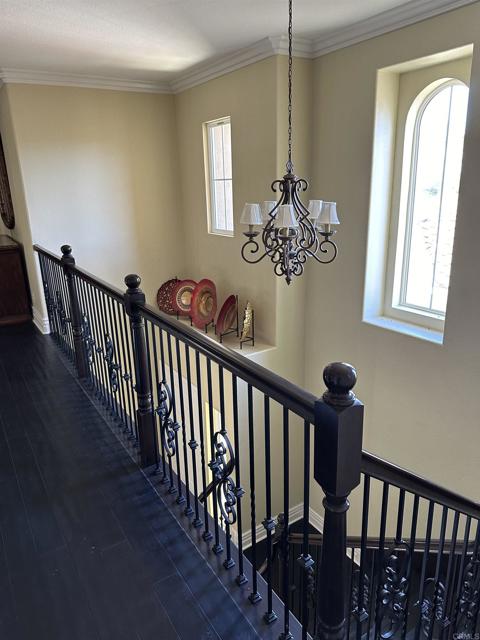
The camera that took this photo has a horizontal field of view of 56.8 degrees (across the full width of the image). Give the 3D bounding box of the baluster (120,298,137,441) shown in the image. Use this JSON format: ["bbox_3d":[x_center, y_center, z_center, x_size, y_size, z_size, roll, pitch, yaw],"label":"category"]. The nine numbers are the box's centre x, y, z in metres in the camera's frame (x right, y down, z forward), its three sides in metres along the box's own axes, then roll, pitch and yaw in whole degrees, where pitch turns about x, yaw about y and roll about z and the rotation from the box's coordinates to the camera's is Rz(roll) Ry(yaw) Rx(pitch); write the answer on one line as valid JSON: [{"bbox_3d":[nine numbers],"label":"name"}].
[{"bbox_3d":[-0.737,0.349,2.884,0.037,0.962,0.037,-11,19,-30],"label":"baluster"}]

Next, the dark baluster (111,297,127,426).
[{"bbox_3d":[-0.820,0.329,3.048,0.038,0.974,0.038,-11,19,-30],"label":"dark baluster"}]

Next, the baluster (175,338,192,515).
[{"bbox_3d":[-0.278,0.558,2.211,0.038,0.974,0.038,-11,19,-30],"label":"baluster"}]

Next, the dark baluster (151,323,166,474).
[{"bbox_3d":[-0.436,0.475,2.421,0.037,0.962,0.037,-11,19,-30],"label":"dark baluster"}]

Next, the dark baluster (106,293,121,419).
[{"bbox_3d":[-0.896,0.282,3.130,0.037,0.962,0.037,-11,19,-30],"label":"dark baluster"}]

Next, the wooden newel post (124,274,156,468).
[{"bbox_3d":[-0.564,0.317,2.583,0.091,1.182,0.091,-11,19,-30],"label":"wooden newel post"}]

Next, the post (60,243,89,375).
[{"bbox_3d":[-1.504,-0.066,4.069,0.100,1.224,0.100,-11,19,-30],"label":"post"}]

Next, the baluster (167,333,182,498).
[{"bbox_3d":[-0.333,0.535,2.296,0.038,0.974,0.038,-11,19,-30],"label":"baluster"}]

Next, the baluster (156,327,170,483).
[{"bbox_3d":[-0.388,0.511,2.381,0.040,0.974,0.040,-11,19,-30],"label":"baluster"}]

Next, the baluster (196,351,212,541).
[{"bbox_3d":[-0.166,0.588,2.006,0.037,0.962,0.037,-11,19,-30],"label":"baluster"}]

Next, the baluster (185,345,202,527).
[{"bbox_3d":[-0.224,0.581,2.127,0.038,0.974,0.038,-11,19,-30],"label":"baluster"}]

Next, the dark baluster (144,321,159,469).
[{"bbox_3d":[-0.490,0.452,2.505,0.037,0.962,0.037,-11,19,-30],"label":"dark baluster"}]

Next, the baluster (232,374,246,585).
[{"bbox_3d":[-0.004,0.656,1.757,0.037,0.962,0.037,-11,19,-30],"label":"baluster"}]

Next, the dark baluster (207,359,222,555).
[{"bbox_3d":[-0.114,0.628,1.957,0.038,0.974,0.038,-11,19,-30],"label":"dark baluster"}]

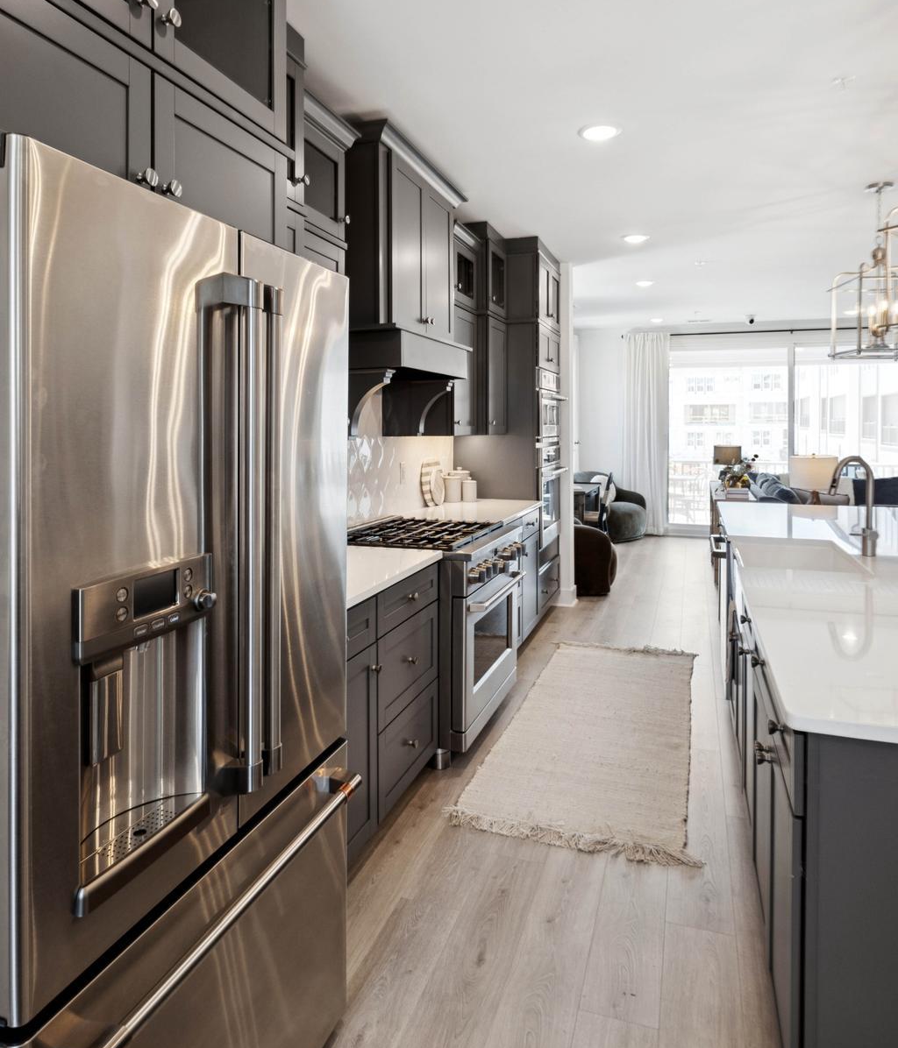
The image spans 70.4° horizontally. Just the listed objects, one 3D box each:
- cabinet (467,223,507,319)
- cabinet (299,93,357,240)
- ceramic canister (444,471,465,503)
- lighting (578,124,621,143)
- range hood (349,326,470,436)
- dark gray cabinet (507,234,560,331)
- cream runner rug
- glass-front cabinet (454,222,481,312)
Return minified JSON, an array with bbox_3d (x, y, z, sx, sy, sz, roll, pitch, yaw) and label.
[{"bbox_3d":[0.140,-1.646,4.233,0.390,0.570,0.420,2,7,19],"label":"cabinet"},{"bbox_3d":[-0.612,-1.277,2.334,0.335,0.430,0.409,2,7,19],"label":"cabinet"},{"bbox_3d":[0.033,-0.234,4.290,0.128,0.190,0.128,2,7,19],"label":"ceramic canister"},{"bbox_3d":[0.666,-1.728,2.813,0.185,0.030,0.180,0,9,0],"label":"lighting"},{"bbox_3d":[-0.247,-0.680,3.202,0.400,0.508,0.982,2,7,19],"label":"range hood"},{"bbox_3d":[0.461,-1.758,4.783,0.600,0.560,0.804,2,7,19],"label":"dark gray cabinet"},{"bbox_3d":[0.772,0.946,3.164,0.845,0.015,2.020,3,10,21],"label":"cream runner rug"},{"bbox_3d":[-0.035,-1.518,3.850,0.335,0.435,0.405,2,7,19],"label":"glass-front cabinet"}]

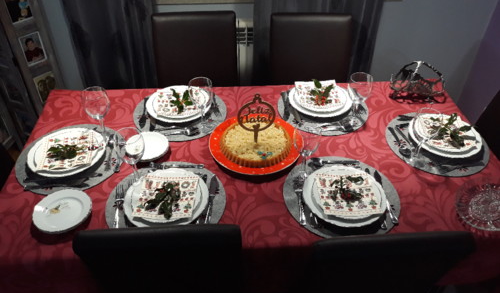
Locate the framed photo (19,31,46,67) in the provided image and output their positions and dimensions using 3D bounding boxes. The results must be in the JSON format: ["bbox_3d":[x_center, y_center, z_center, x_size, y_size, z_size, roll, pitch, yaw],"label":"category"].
[{"bbox_3d":[-1.094,-0.491,1.980,0.010,0.150,0.100,28,47,29],"label":"framed photo"}]

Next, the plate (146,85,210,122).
[{"bbox_3d":[-0.296,-0.171,1.641,0.266,0.028,0.266,-1,40,-2],"label":"plate"}]

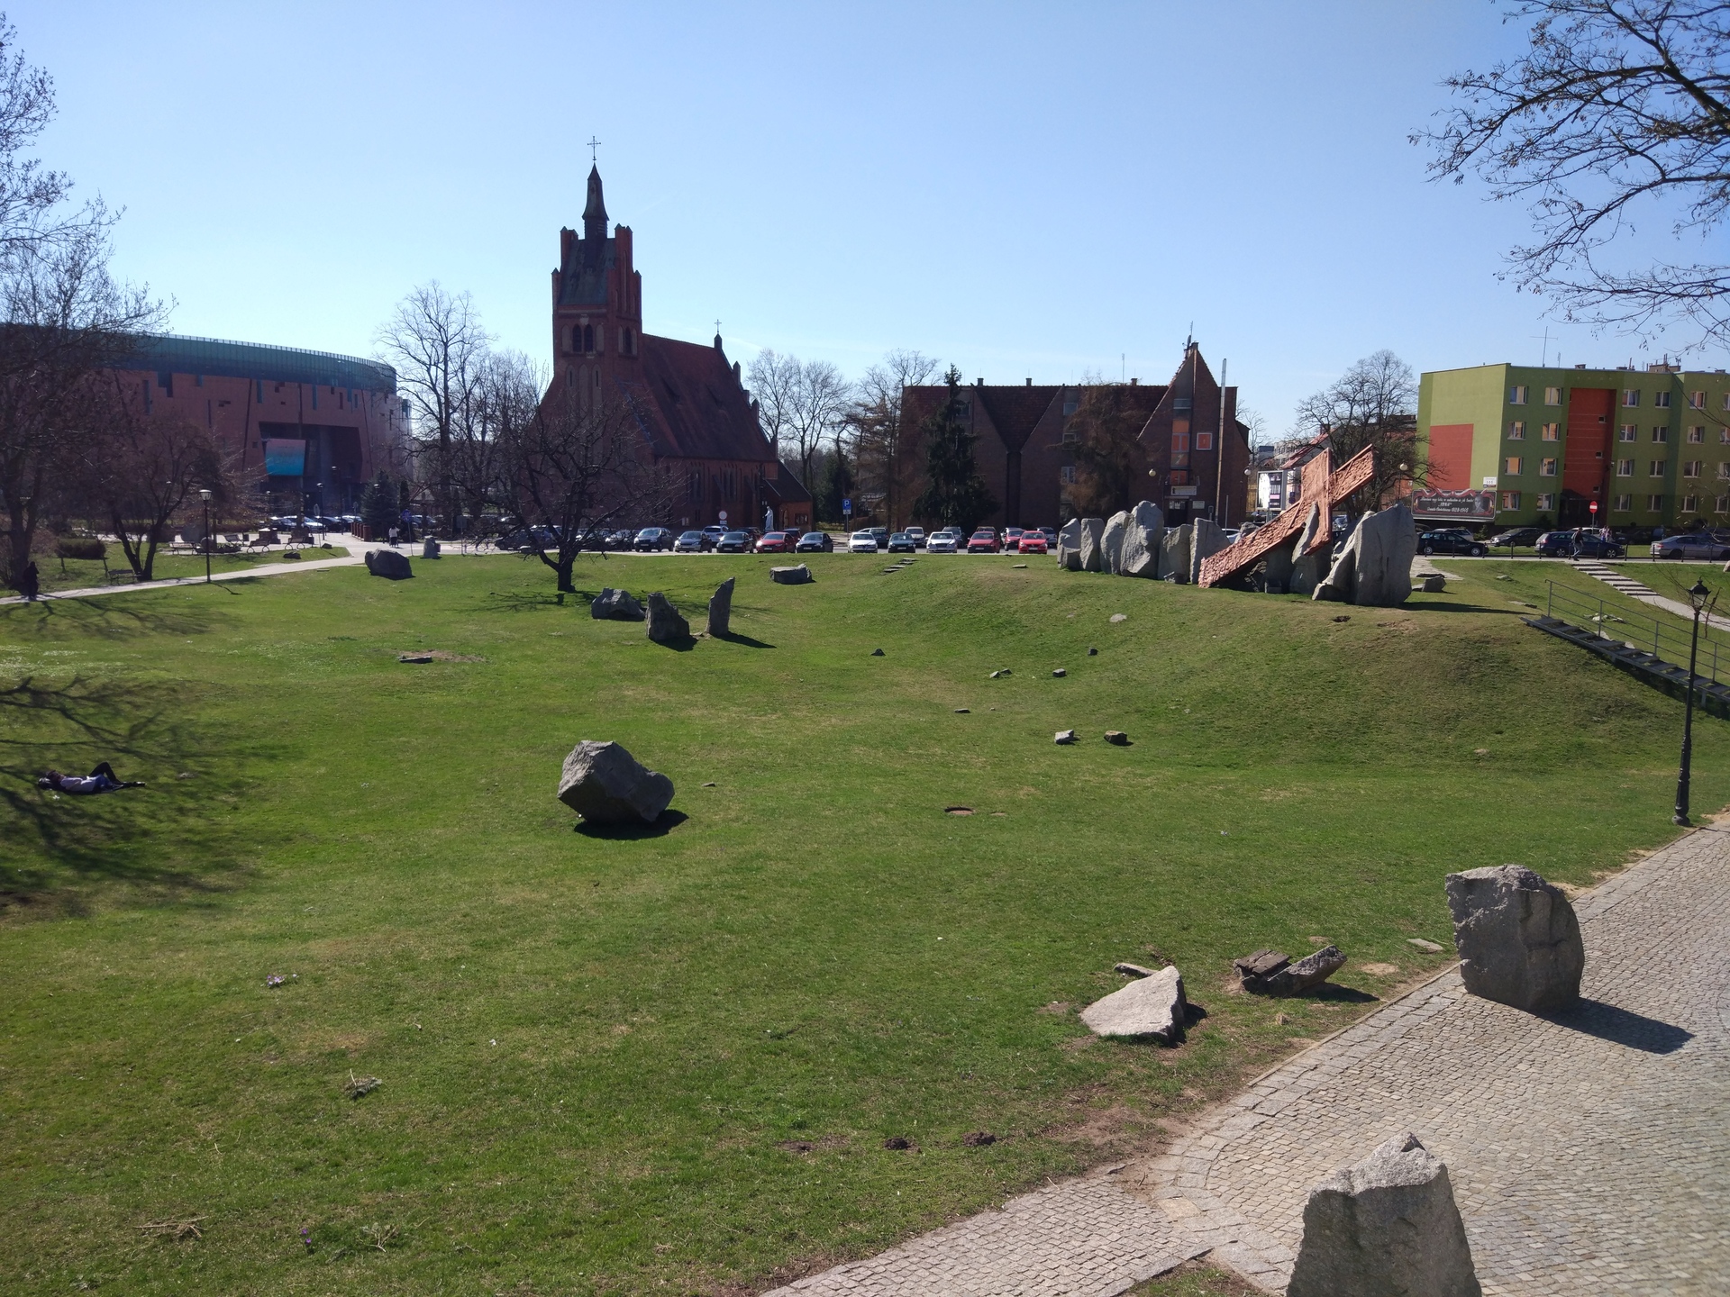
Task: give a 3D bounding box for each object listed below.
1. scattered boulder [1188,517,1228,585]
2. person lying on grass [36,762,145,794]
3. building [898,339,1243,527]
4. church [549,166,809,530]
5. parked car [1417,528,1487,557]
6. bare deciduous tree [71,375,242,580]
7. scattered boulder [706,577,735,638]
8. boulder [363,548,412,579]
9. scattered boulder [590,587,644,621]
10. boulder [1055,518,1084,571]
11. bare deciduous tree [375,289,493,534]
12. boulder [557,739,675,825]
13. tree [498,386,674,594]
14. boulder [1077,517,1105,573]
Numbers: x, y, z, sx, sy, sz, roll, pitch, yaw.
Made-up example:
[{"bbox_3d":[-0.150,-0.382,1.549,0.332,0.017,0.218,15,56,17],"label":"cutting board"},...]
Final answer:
[{"bbox_3d":[14.204,-4.081,57.640,1.650,2.700,1.100,3,7,14],"label":"scattered boulder"},{"bbox_3d":[-13.213,2.151,23.869,1.760,0.470,0.520,-1,8,-10],"label":"person lying on grass"},{"bbox_3d":[16.762,-17.921,118.396,27.590,14.490,14.000,0,8,0],"label":"building"},{"bbox_3d":[-15.527,-22.650,113.516,12.852,26.826,27.336,3,7,19],"label":"church"},{"bbox_3d":[31.664,-5.859,76.168,4.350,1.470,1.750,1,7,2],"label":"parked car"},{"bbox_3d":[-33.317,-7.906,65.231,7.400,9.400,7.200,-3,8,-27],"label":"bare deciduous tree"},{"bbox_3d":[-4.661,-1.369,45.355,0.920,1.850,0.750,0,7,-6],"label":"scattered boulder"},{"bbox_3d":[-23.696,-4.209,69.603,2.380,1.470,1.800,-3,9,-19],"label":"boulder"},{"bbox_3d":[-9.755,-1.806,55.044,2.090,1.230,1.700,-1,9,-10],"label":"scattered boulder"},{"bbox_3d":[10.119,-5.154,68.933,1.300,2.500,1.200,2,8,9],"label":"boulder"},{"bbox_3d":[-30.431,-16.691,98.617,7.940,17.850,8.500,-2,9,-17],"label":"bare deciduous tree"},{"bbox_3d":[-3.978,2.049,22.364,1.820,1.220,1.350,0,7,-10],"label":"boulder"},{"bbox_3d":[-12.690,-7.188,63.782,7.870,9.310,7.800,-2,9,-11],"label":"tree"},{"bbox_3d":[11.567,-5.287,71.185,1.320,2.690,1.400,1,9,9],"label":"boulder"}]

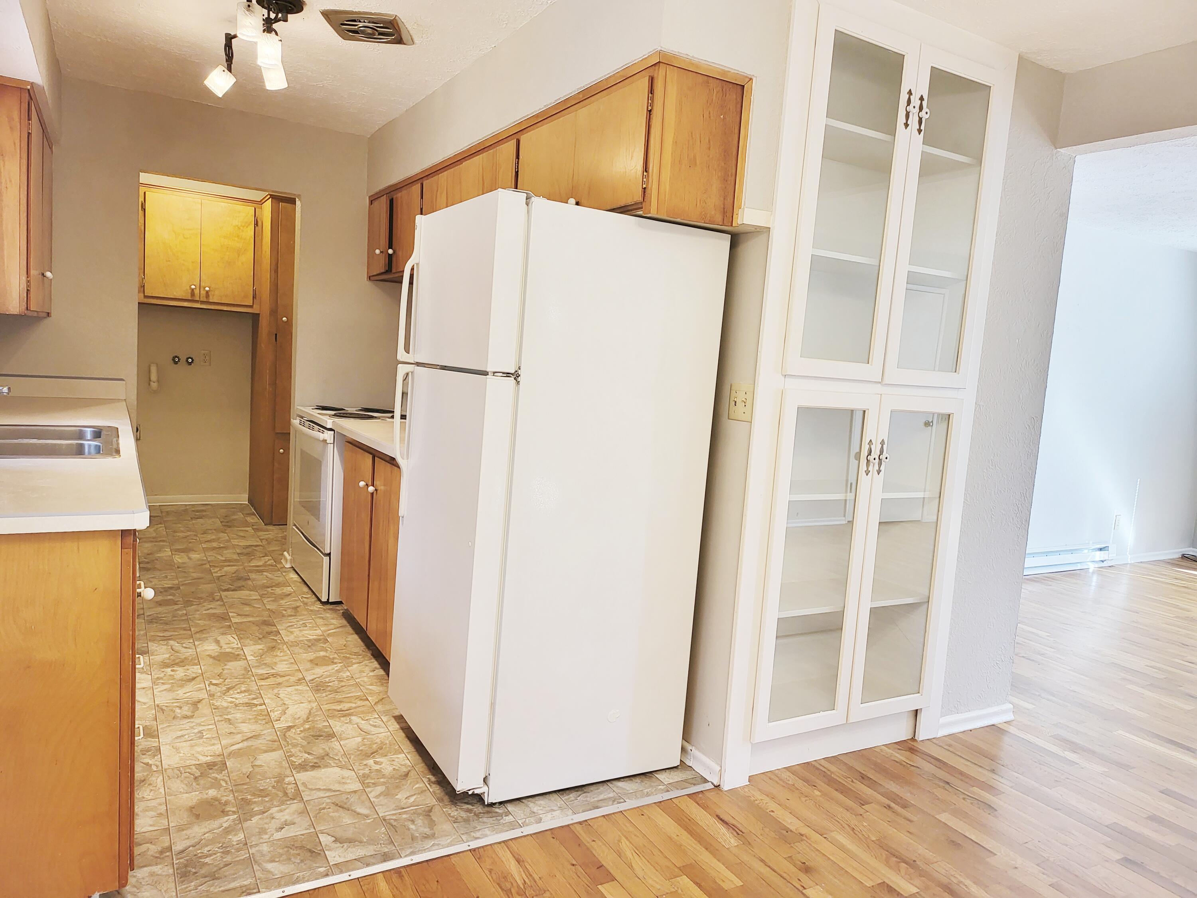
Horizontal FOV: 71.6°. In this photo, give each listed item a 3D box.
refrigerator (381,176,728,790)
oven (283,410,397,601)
[{"bbox_3d":[-0.188,0.133,2.690,0.789,1.710,0.701,1,7,-29],"label":"refrigerator"},{"bbox_3d":[-1.233,0.217,4.463,0.714,1.000,0.775,0,7,-30],"label":"oven"}]

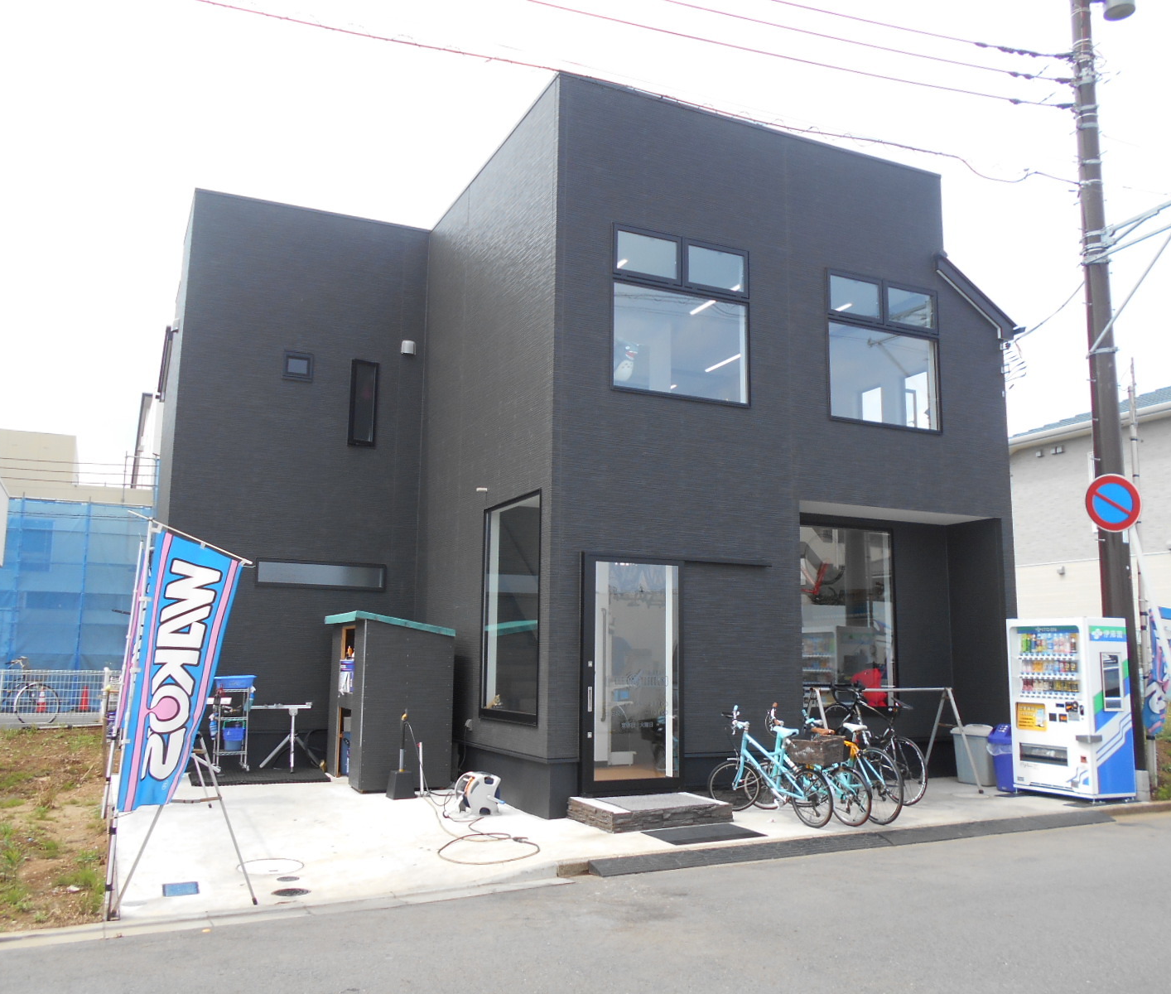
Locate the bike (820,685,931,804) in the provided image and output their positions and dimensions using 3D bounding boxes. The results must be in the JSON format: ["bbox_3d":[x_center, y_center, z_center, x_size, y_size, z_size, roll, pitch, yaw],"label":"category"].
[{"bbox_3d":[2.999,2.542,10.393,0.450,0.970,1.620,5,5,-29],"label":"bike"}]

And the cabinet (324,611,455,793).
[{"bbox_3d":[-2.337,2.317,11.592,1.100,1.910,1.840,5,-9,-25],"label":"cabinet"}]

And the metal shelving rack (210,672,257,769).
[{"bbox_3d":[-4.223,2.721,11.934,0.440,1.095,0.380,5,-9,-25],"label":"metal shelving rack"}]

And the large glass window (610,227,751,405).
[{"bbox_3d":[0.998,-1.839,10.257,1.628,1.725,0.120,5,-9,-25],"label":"large glass window"}]

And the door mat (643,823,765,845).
[{"bbox_3d":[1.002,2.851,8.456,0.900,0.020,0.620,5,-9,-25],"label":"door mat"}]

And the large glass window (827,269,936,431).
[{"bbox_3d":[3.415,-1.642,11.385,1.636,1.725,0.120,5,-9,-25],"label":"large glass window"}]

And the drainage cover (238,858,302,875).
[{"bbox_3d":[-2.397,2.801,7.553,0.500,0.020,0.500,5,-9,-25],"label":"drainage cover"}]

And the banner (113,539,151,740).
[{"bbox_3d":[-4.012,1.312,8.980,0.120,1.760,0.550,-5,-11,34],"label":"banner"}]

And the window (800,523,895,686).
[{"bbox_3d":[2.989,1.445,11.762,1.632,2.242,0.120,5,-9,-25],"label":"window"}]

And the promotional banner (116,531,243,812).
[{"bbox_3d":[-2.693,1.153,6.580,0.620,1.820,0.150,6,-10,-35],"label":"promotional banner"}]

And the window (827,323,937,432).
[{"bbox_3d":[3.476,-1.374,11.511,1.640,1.120,0.100,5,-9,-25],"label":"window"}]

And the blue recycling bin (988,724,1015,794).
[{"bbox_3d":[4.693,2.843,10.904,0.370,0.720,0.350,5,-9,-25],"label":"blue recycling bin"}]

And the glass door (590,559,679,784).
[{"bbox_3d":[0.485,1.678,9.592,1.000,2.130,0.070,5,-9,-25],"label":"glass door"}]

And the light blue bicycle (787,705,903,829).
[{"bbox_3d":[2.404,2.535,9.450,0.540,0.970,1.620,6,-10,-32],"label":"light blue bicycle"}]

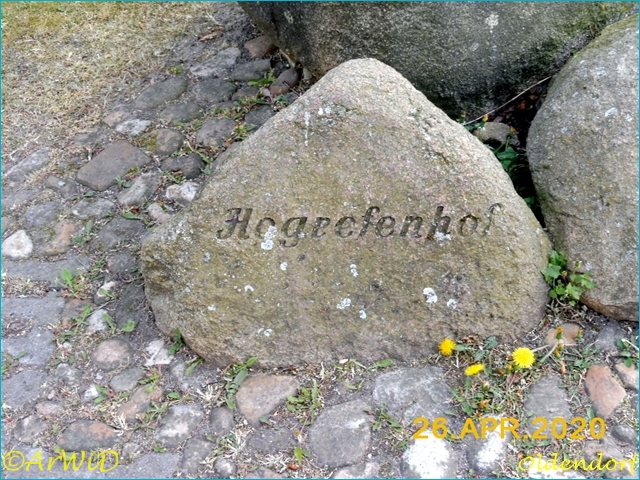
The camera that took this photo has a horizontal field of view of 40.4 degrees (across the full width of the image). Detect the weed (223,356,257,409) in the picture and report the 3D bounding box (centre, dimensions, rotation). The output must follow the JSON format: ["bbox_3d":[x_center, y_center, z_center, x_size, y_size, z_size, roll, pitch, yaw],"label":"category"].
[{"bbox_3d":[-0.158,0.280,1.710,0.064,0.045,0.090,0,40,0],"label":"weed"}]

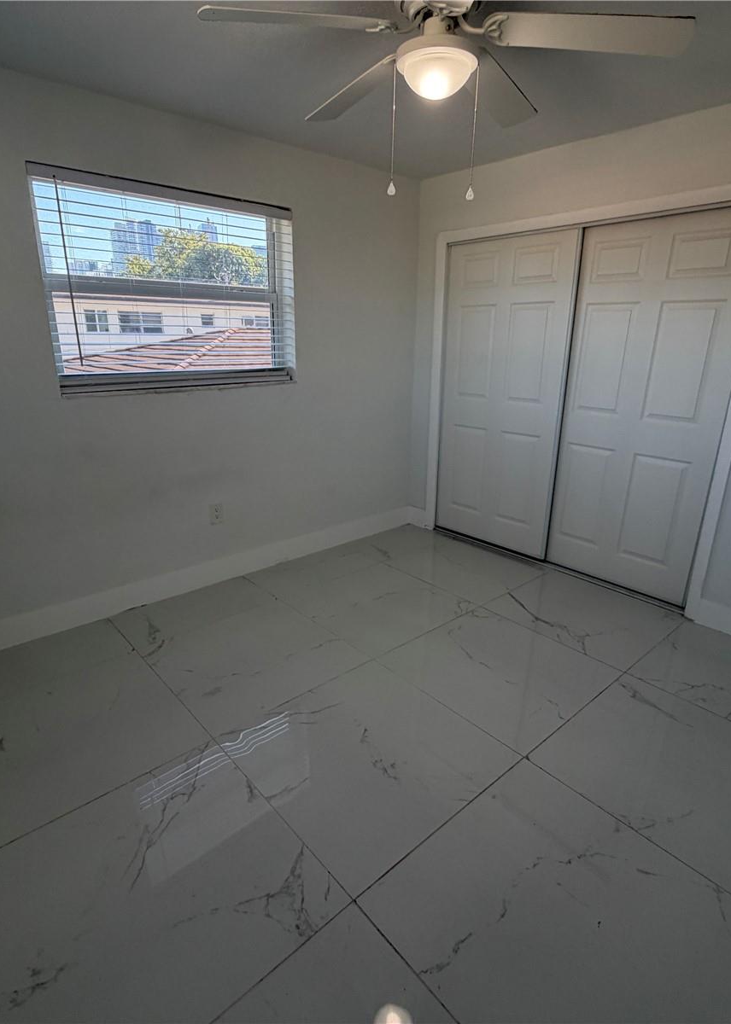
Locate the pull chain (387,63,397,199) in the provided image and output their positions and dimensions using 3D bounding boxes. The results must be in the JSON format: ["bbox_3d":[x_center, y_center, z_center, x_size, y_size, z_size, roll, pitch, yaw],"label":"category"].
[{"bbox_3d":[0.082,-1.104,1.603,0.020,0.329,0.022,-15,24,-39],"label":"pull chain"}]

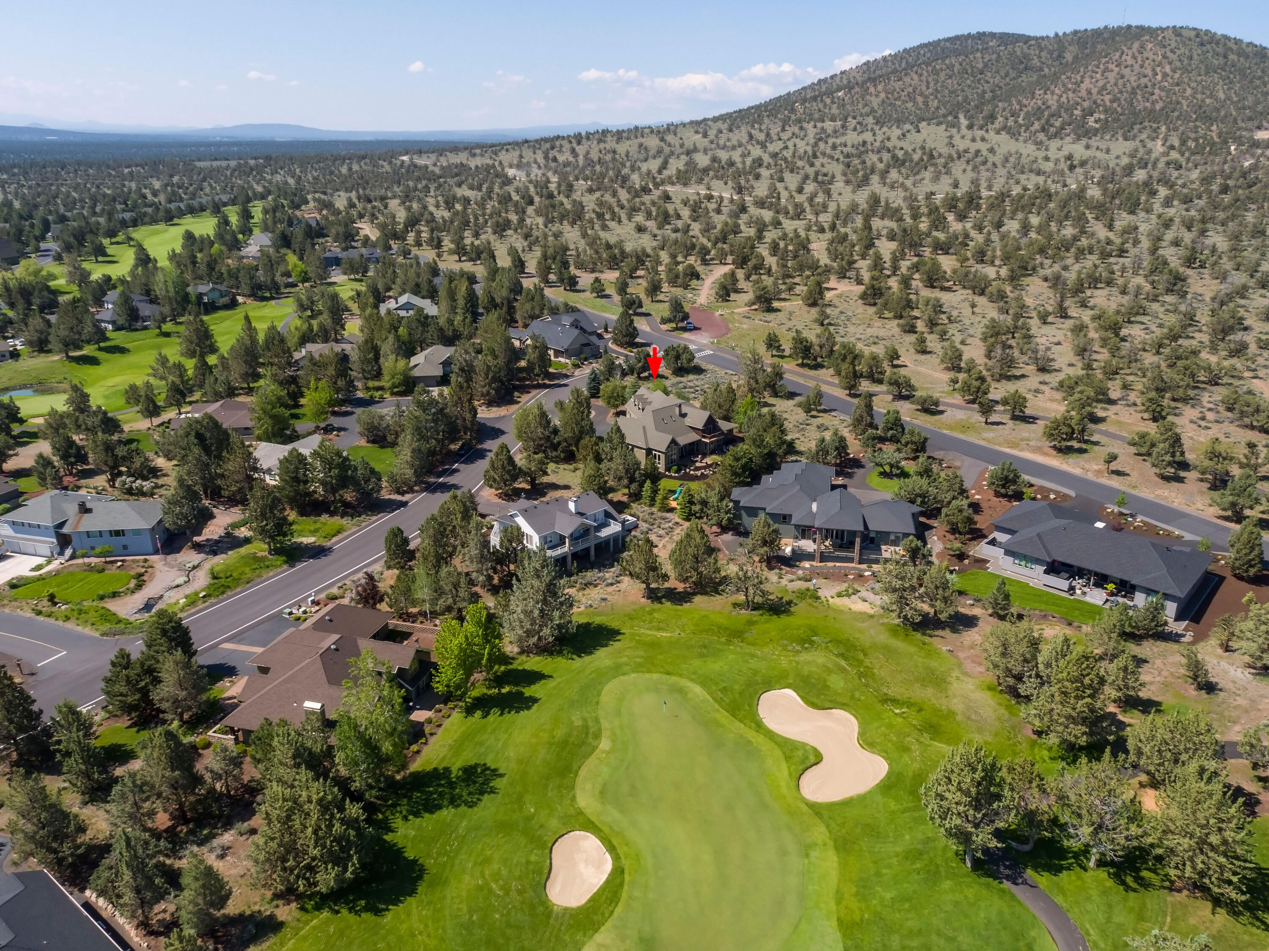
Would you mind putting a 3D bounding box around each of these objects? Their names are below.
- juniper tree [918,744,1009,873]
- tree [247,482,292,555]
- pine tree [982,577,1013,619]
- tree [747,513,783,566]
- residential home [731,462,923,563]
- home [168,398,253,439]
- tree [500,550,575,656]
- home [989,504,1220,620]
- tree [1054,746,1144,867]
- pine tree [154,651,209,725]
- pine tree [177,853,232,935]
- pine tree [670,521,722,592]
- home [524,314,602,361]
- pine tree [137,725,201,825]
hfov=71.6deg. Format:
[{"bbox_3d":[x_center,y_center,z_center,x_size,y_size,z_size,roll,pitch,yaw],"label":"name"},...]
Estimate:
[{"bbox_3d":[29.380,29.860,78.490,7.790,12.750,7.790,0,21,0],"label":"juniper tree"},{"bbox_3d":[-55.318,6.408,133.455,6.566,11.873,6.566,0,22,0],"label":"tree"},{"bbox_3d":[48.370,16.120,116.950,3.960,5.490,3.960,0,21,0],"label":"pine tree"},{"bbox_3d":[19.320,9.520,130.400,5.130,7.630,5.130,0,21,0],"label":"tree"},{"bbox_3d":[31.020,4.980,142.300,29.400,7.840,25.680,4,22,9],"label":"residential home"},{"bbox_3d":[-87.700,-11.790,186.600,18.500,6.000,14.000,0,21,0],"label":"home"},{"bbox_3d":[-12.100,16.010,110.890,8.840,13.040,8.840,0,21,0],"label":"tree"},{"bbox_3d":[66.290,10.301,126.569,26.500,5.700,19.600,18,28,38],"label":"home"},{"bbox_3d":[38.103,27.500,72.621,6.987,12.416,6.987,0,22,0],"label":"tree"},{"bbox_3d":[-49.920,23.350,96.960,5.830,8.530,5.830,0,21,0],"label":"pine tree"},{"bbox_3d":[-35.090,34.100,71.690,4.390,7.840,4.390,0,21,0],"label":"pine tree"},{"bbox_3d":[8.434,11.003,121.181,7.022,10.361,7.022,0,22,0],"label":"pine tree"},{"bbox_3d":[-18.880,-42.430,261.820,26.460,7.350,25.970,-20,29,-41],"label":"home"},{"bbox_3d":[-43.880,28.230,82.890,5.890,10.640,5.890,0,21,0],"label":"pine tree"}]

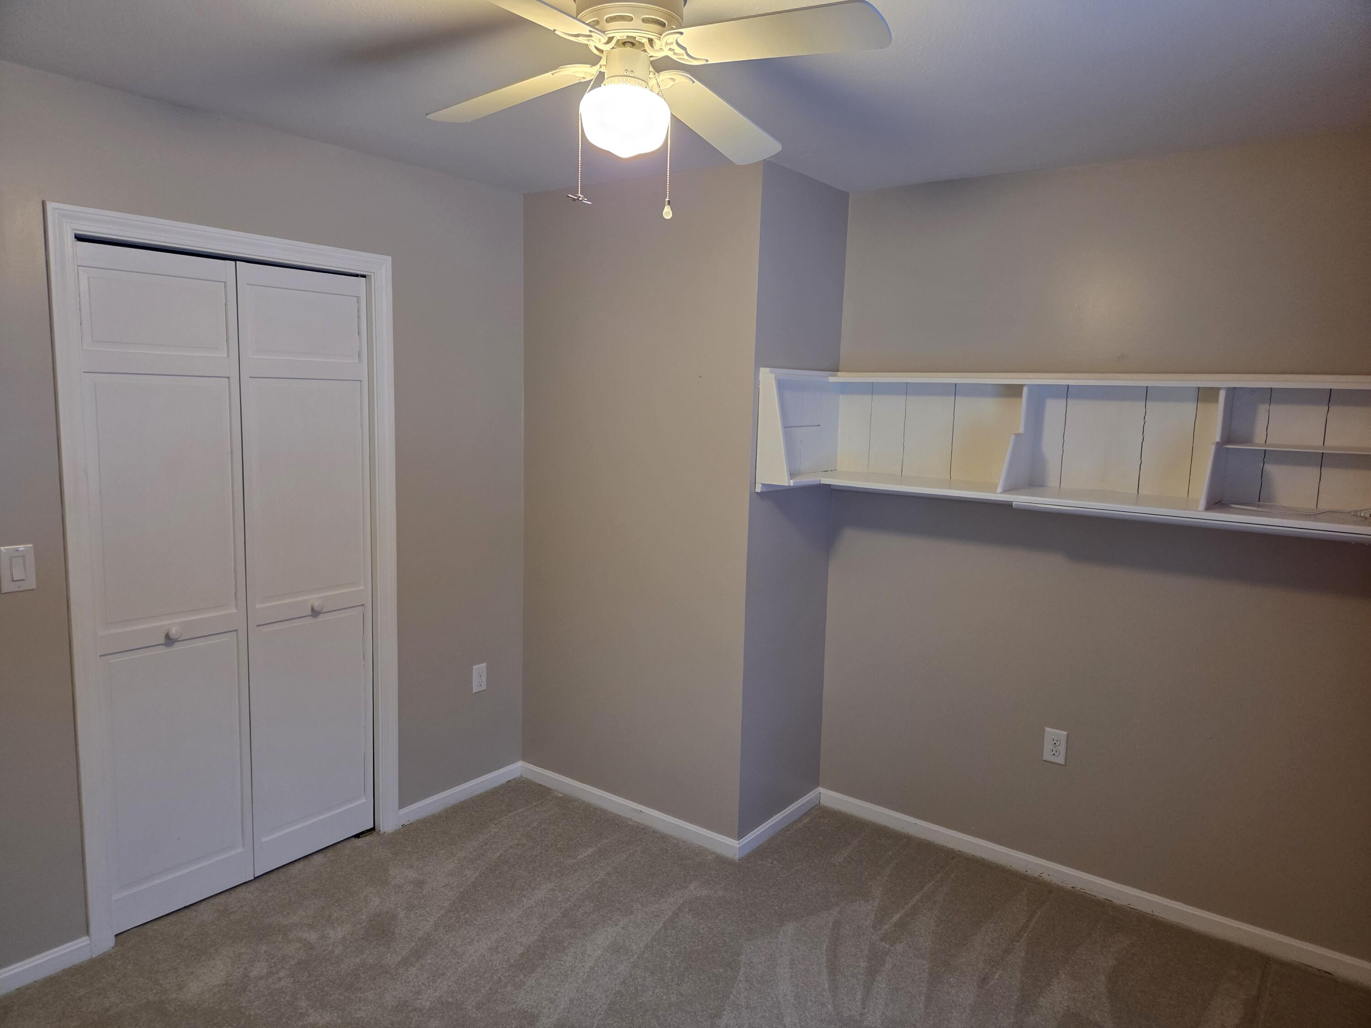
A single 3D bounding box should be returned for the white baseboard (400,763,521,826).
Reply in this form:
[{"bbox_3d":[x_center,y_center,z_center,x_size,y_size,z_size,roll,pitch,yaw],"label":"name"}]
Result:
[{"bbox_3d":[-0.890,1.127,3.691,0.014,0.066,0.625,7,9,37],"label":"white baseboard"}]

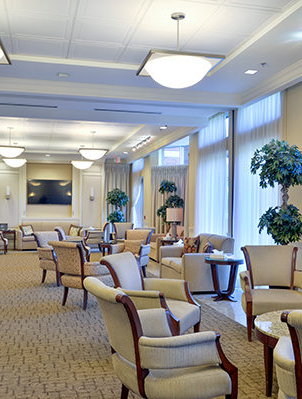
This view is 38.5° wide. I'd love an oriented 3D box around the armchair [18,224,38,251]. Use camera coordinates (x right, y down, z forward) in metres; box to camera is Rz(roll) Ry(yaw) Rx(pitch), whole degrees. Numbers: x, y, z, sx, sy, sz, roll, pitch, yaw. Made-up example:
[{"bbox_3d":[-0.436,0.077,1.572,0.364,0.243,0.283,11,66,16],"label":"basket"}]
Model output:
[{"bbox_3d":[-3.865,1.199,13.652,0.726,0.829,0.806,0,-1,-15],"label":"armchair"}]

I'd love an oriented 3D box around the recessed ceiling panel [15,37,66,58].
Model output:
[{"bbox_3d":[-1.236,-1.730,4.938,0.568,0.040,0.568,0,-1,-15],"label":"recessed ceiling panel"}]

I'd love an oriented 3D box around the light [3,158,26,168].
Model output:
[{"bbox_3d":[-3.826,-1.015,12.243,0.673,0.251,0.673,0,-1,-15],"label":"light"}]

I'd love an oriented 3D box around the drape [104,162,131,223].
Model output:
[{"bbox_3d":[-1.156,0.174,14.980,0.924,2.891,0.172,0,-1,-15],"label":"drape"}]

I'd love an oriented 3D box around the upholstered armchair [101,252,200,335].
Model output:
[{"bbox_3d":[-0.003,0.967,3.979,0.779,0.865,0.660,0,-1,23],"label":"upholstered armchair"}]

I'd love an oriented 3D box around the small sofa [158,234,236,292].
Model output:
[{"bbox_3d":[0.737,1.023,7.270,0.832,0.884,1.307,0,-1,-15],"label":"small sofa"}]

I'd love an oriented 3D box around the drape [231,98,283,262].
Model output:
[{"bbox_3d":[1.578,-0.015,6.528,0.132,2.930,1.478,0,-1,-15],"label":"drape"}]

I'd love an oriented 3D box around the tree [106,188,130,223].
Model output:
[{"bbox_3d":[-1.127,0.618,14.706,0.726,1.993,0.726,0,-1,-15],"label":"tree"}]

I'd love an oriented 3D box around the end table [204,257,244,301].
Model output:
[{"bbox_3d":[1.069,1.158,6.290,0.620,0.574,0.620,0,-1,0],"label":"end table"}]

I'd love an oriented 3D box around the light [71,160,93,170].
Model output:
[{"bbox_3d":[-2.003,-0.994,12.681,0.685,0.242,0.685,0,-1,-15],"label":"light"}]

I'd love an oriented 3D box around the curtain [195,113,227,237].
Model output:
[{"bbox_3d":[1.192,-0.037,8.659,0.120,3.040,1.580,0,-1,-14],"label":"curtain"}]

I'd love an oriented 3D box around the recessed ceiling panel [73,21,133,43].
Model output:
[{"bbox_3d":[-0.495,-1.715,4.448,0.580,0.040,0.580,0,-1,-14],"label":"recessed ceiling panel"}]

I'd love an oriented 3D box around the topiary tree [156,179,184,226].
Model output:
[{"bbox_3d":[0.518,0.475,11.807,0.740,2.080,0.720,0,-1,0],"label":"topiary tree"}]

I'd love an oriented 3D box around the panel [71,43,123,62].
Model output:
[{"bbox_3d":[-0.655,-1.738,5.117,0.605,0.030,0.564,0,-1,-15],"label":"panel"}]

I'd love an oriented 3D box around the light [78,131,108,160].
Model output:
[{"bbox_3d":[-1.386,-1.270,10.417,0.673,0.686,0.673,0,-1,-15],"label":"light"}]

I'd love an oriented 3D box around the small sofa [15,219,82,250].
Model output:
[{"bbox_3d":[-3.053,1.122,13.337,1.930,0.800,0.860,0,-1,-14],"label":"small sofa"}]

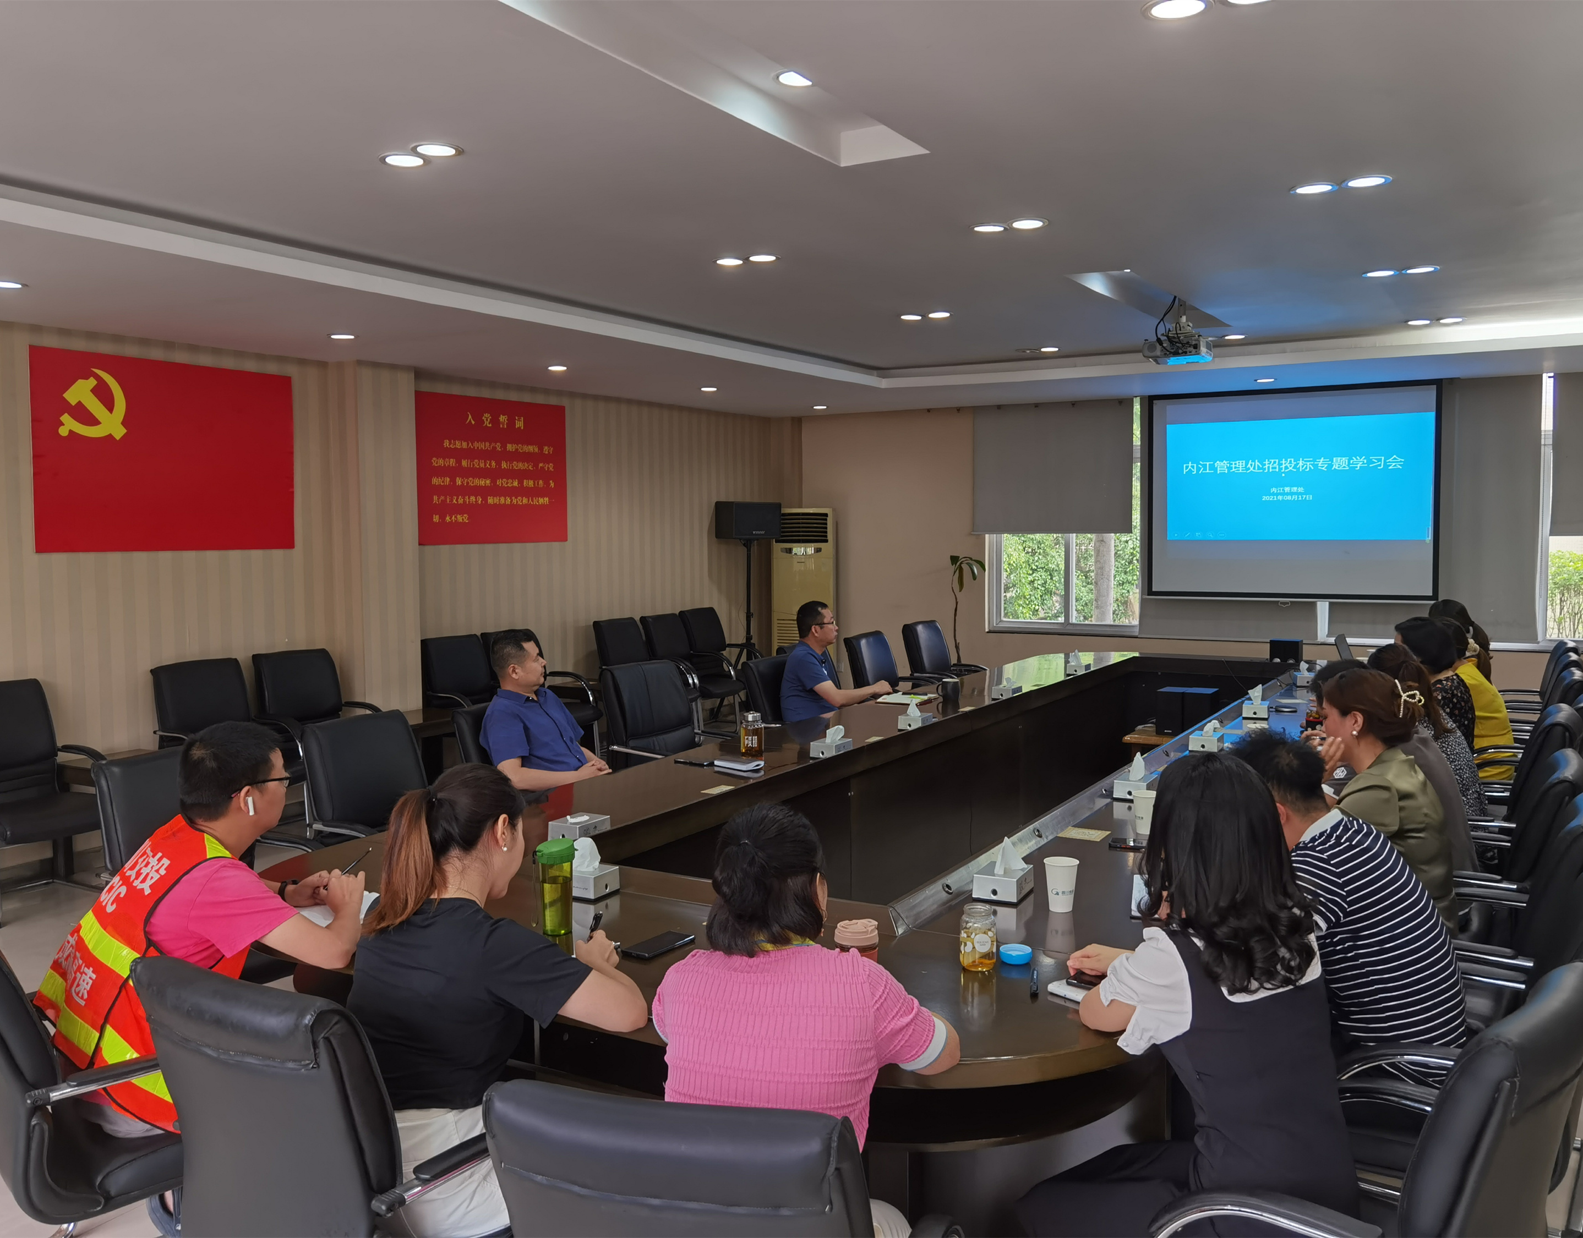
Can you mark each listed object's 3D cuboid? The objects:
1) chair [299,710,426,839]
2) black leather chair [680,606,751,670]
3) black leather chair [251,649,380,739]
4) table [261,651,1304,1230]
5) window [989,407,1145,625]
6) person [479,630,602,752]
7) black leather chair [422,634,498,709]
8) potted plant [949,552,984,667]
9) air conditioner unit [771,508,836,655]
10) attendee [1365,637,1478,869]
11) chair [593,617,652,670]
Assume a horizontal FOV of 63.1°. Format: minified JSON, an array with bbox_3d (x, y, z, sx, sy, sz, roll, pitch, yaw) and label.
[{"bbox_3d":[-1.310,0.853,4.466,0.620,0.970,0.580,2,5,31],"label":"chair"},{"bbox_3d":[-0.553,0.422,10.260,0.620,0.970,0.580,2,5,31],"label":"black leather chair"},{"bbox_3d":[-2.564,0.674,6.954,0.610,0.970,0.570,2,5,32],"label":"black leather chair"},{"bbox_3d":[1.149,0.838,5.283,2.360,0.800,6.670,2,5,31],"label":"table"},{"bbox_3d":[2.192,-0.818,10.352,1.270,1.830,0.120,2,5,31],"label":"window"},{"bbox_3d":[-0.839,0.677,4.896,0.880,1.250,0.550,2,5,26],"label":"person"},{"bbox_3d":[-1.935,0.603,7.857,0.610,0.970,0.570,2,5,32],"label":"black leather chair"},{"bbox_3d":[1.384,0.177,10.269,0.290,1.400,0.290,2,5,31],"label":"potted plant"},{"bbox_3d":[0.105,-0.090,11.452,0.545,1.784,0.360,0,4,4],"label":"air conditioner unit"},{"bbox_3d":[2.078,0.692,4.557,0.480,1.220,0.760,-4,6,-41],"label":"attendee"},{"bbox_3d":[-1.146,0.500,9.266,0.620,0.970,0.580,2,5,31],"label":"chair"}]

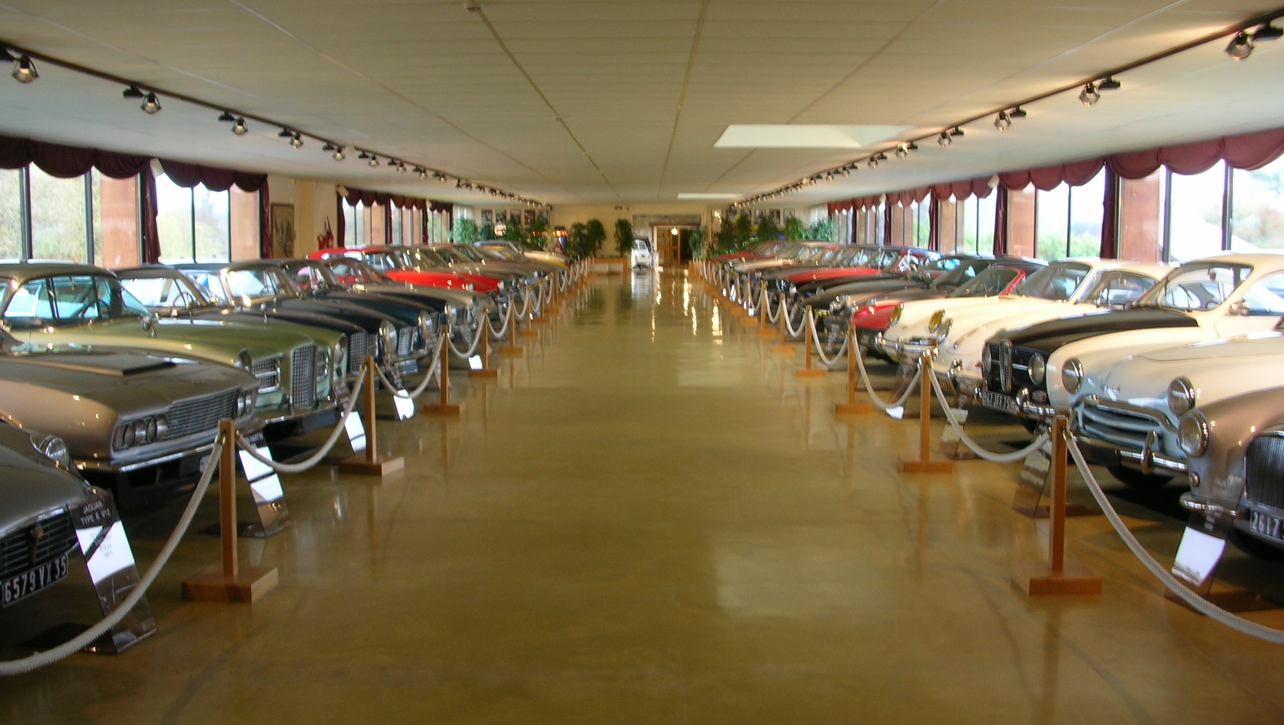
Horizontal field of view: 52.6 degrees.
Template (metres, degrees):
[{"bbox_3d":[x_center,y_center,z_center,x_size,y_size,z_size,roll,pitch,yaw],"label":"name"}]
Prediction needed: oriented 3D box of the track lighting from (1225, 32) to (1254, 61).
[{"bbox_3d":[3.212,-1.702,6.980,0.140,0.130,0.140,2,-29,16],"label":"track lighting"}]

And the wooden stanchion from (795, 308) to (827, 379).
[{"bbox_3d":[1.880,-0.241,14.668,0.315,0.775,0.302,0,6,-3],"label":"wooden stanchion"}]

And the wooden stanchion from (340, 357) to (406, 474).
[{"bbox_3d":[-1.820,0.348,8.711,0.315,0.775,0.302,2,6,17],"label":"wooden stanchion"}]

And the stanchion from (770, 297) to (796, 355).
[{"bbox_3d":[1.905,-0.533,17.600,0.315,0.775,0.302,0,6,-2],"label":"stanchion"}]

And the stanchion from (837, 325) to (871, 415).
[{"bbox_3d":[1.882,0.058,11.667,0.315,0.775,0.302,0,6,-1],"label":"stanchion"}]

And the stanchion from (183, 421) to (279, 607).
[{"bbox_3d":[-1.833,0.642,5.763,0.315,0.775,0.302,1,6,6],"label":"stanchion"}]

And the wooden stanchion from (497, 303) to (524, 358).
[{"bbox_3d":[-1.736,-0.513,17.353,0.315,0.775,0.302,0,6,0],"label":"wooden stanchion"}]

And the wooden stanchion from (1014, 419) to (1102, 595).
[{"bbox_3d":[1.885,0.635,5.878,0.315,0.775,0.302,0,6,1],"label":"wooden stanchion"}]

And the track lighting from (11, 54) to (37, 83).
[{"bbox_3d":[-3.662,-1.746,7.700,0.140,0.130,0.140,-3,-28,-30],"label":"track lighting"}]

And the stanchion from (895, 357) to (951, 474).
[{"bbox_3d":[1.919,0.345,8.788,0.315,0.775,0.302,0,6,2],"label":"stanchion"}]

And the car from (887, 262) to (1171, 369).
[{"bbox_3d":[4.645,-0.432,13.878,4.150,1.310,1.620,-1,6,-7],"label":"car"}]

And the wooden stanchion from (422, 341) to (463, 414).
[{"bbox_3d":[-1.762,0.061,11.589,0.315,0.775,0.302,0,6,3],"label":"wooden stanchion"}]

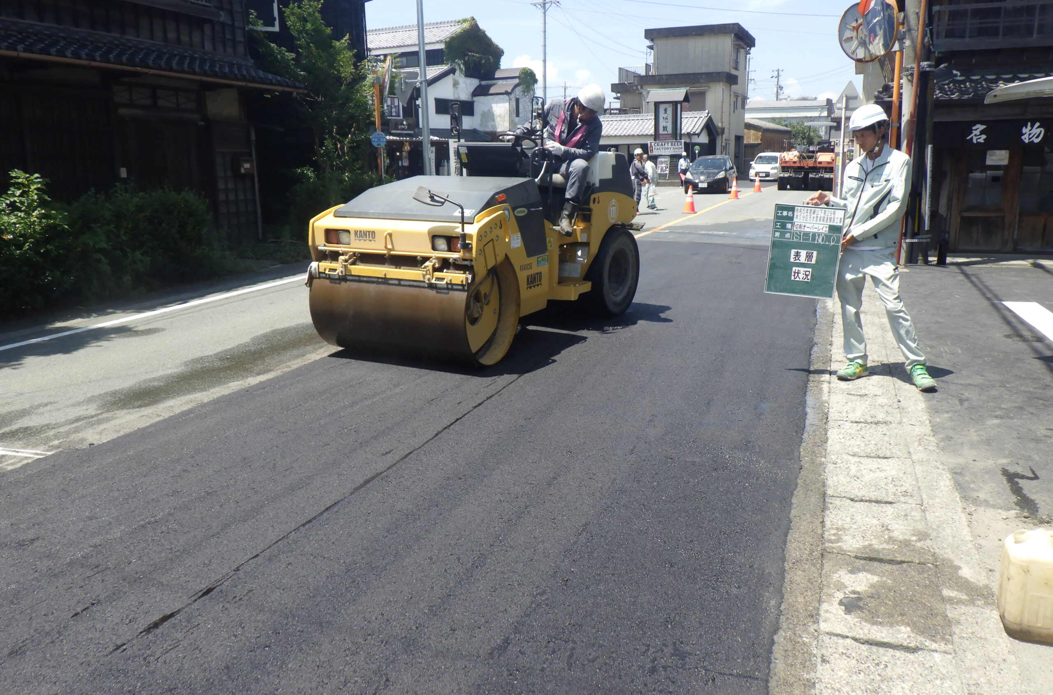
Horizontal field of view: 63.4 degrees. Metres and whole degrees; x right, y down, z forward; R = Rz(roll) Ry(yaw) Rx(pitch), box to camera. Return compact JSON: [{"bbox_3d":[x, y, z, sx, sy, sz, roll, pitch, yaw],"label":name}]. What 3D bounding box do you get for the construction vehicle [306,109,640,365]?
[{"bbox_3d":[-0.249,-1.089,7.205,1.410,1.870,3.100,6,14,28],"label":"construction vehicle"}]

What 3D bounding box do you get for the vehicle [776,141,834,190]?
[{"bbox_3d":[12.528,-8.181,37.869,2.250,2.220,6.000,4,13,18],"label":"vehicle"}]

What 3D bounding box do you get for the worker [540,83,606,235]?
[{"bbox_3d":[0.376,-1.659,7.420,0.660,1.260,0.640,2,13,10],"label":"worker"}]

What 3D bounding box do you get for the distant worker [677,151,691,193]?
[{"bbox_3d":[7.425,-8.321,39.898,0.520,1.700,0.380,3,13,14],"label":"distant worker"}]

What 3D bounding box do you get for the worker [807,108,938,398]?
[{"bbox_3d":[2.234,-0.623,5.331,0.670,1.730,0.520,9,16,37],"label":"worker"}]

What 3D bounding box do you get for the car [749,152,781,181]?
[{"bbox_3d":[14.541,-10.814,50.953,1.670,1.660,3.900,4,13,21],"label":"car"}]

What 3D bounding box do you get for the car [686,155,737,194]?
[{"bbox_3d":[7.822,-7.258,35.495,1.700,1.525,3.900,4,13,20],"label":"car"}]

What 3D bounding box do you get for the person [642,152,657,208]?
[{"bbox_3d":[3.471,-4.679,23.915,0.450,1.580,0.470,-8,14,-29],"label":"person"}]

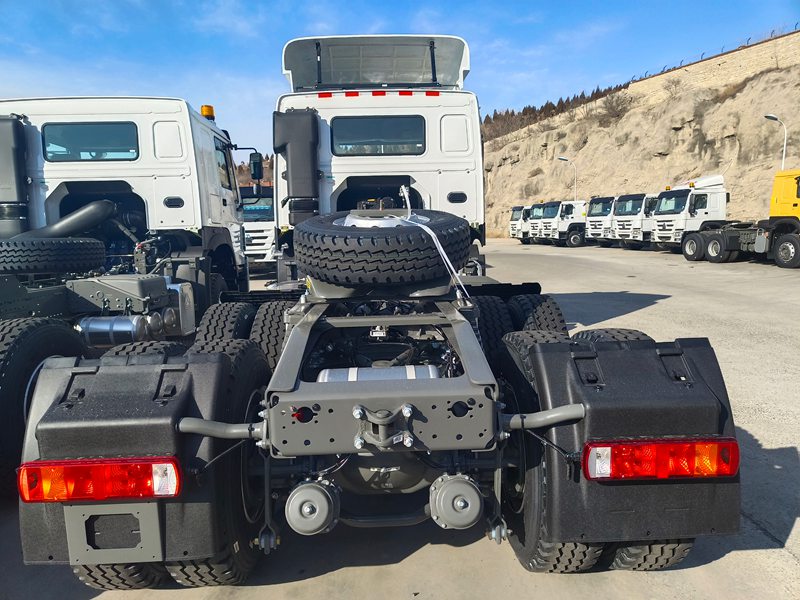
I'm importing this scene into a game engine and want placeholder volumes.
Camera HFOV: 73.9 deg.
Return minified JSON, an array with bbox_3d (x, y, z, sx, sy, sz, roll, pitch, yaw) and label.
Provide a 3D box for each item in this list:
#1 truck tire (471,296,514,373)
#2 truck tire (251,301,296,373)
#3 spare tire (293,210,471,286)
[{"bbox_3d":[0.627,0.501,3.948,0.300,1.078,1.078,-1,8,-2],"label":"truck tire"},{"bbox_3d":[-0.849,0.539,3.907,0.300,1.078,1.078,-1,8,-2],"label":"truck tire"},{"bbox_3d":[-0.105,-0.348,3.297,1.078,0.290,1.078,-1,17,-2],"label":"spare tire"}]

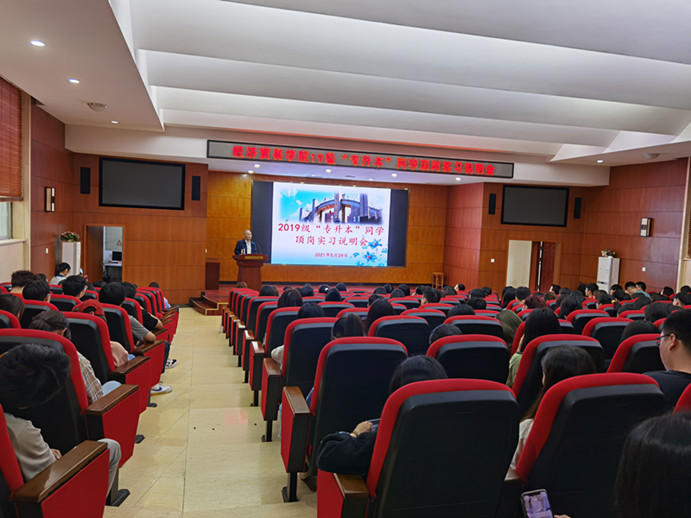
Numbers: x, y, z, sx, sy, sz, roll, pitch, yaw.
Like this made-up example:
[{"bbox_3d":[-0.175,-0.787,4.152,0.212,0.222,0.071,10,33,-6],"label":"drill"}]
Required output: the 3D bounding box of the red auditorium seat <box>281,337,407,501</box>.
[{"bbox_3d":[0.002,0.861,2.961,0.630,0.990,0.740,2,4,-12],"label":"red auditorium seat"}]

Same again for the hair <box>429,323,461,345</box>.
[{"bbox_3d":[0.565,0.464,3.074,0.160,0.200,0.190,1,4,-15],"label":"hair"}]

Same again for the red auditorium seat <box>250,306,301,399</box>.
[{"bbox_3d":[-0.478,0.835,4.797,0.610,0.885,0.650,1,4,-15],"label":"red auditorium seat"}]

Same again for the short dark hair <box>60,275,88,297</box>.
[{"bbox_3d":[-2.772,0.265,5.511,0.180,0.200,0.200,3,4,4],"label":"short dark hair"}]

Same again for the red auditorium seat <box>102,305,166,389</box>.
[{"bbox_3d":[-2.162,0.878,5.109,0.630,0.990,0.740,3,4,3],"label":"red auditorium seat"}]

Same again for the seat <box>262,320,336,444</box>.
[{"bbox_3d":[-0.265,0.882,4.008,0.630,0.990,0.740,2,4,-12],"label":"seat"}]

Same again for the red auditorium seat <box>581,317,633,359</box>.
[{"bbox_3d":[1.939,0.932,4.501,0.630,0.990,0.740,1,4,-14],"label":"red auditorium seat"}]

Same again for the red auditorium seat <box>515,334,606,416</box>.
[{"bbox_3d":[1.143,0.833,3.218,0.610,0.885,0.650,1,4,-15],"label":"red auditorium seat"}]

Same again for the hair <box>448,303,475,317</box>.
[{"bbox_3d":[0.892,0.446,4.170,0.180,0.190,0.195,1,4,-15],"label":"hair"}]

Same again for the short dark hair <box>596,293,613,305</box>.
[{"bbox_3d":[3.353,0.534,6.977,0.175,0.190,0.190,0,5,-30],"label":"short dark hair"}]

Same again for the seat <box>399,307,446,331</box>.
[{"bbox_3d":[0.608,0.929,5.266,0.630,0.990,0.740,2,4,-13],"label":"seat"}]

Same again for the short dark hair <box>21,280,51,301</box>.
[{"bbox_3d":[-2.783,0.293,4.857,0.200,0.200,0.200,3,4,5],"label":"short dark hair"}]

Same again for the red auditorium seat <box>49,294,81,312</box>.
[{"bbox_3d":[-2.811,0.754,5.504,0.610,0.885,0.650,3,4,4],"label":"red auditorium seat"}]

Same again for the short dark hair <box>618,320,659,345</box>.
[{"bbox_3d":[1.833,0.487,3.374,0.170,0.200,0.190,1,4,-15],"label":"short dark hair"}]

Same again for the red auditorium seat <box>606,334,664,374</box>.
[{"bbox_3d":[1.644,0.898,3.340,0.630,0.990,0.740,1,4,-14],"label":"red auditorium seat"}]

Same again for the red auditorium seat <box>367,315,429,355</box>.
[{"bbox_3d":[0.333,0.834,4.007,0.610,0.885,0.650,1,4,-15],"label":"red auditorium seat"}]

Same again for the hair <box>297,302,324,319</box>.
[{"bbox_3d":[-0.254,0.418,3.912,0.185,0.200,0.200,2,4,-11],"label":"hair"}]

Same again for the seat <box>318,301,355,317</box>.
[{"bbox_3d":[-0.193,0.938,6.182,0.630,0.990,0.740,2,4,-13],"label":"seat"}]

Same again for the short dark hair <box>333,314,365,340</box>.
[{"bbox_3d":[0.012,0.397,2.925,0.160,0.210,0.190,1,4,-15],"label":"short dark hair"}]

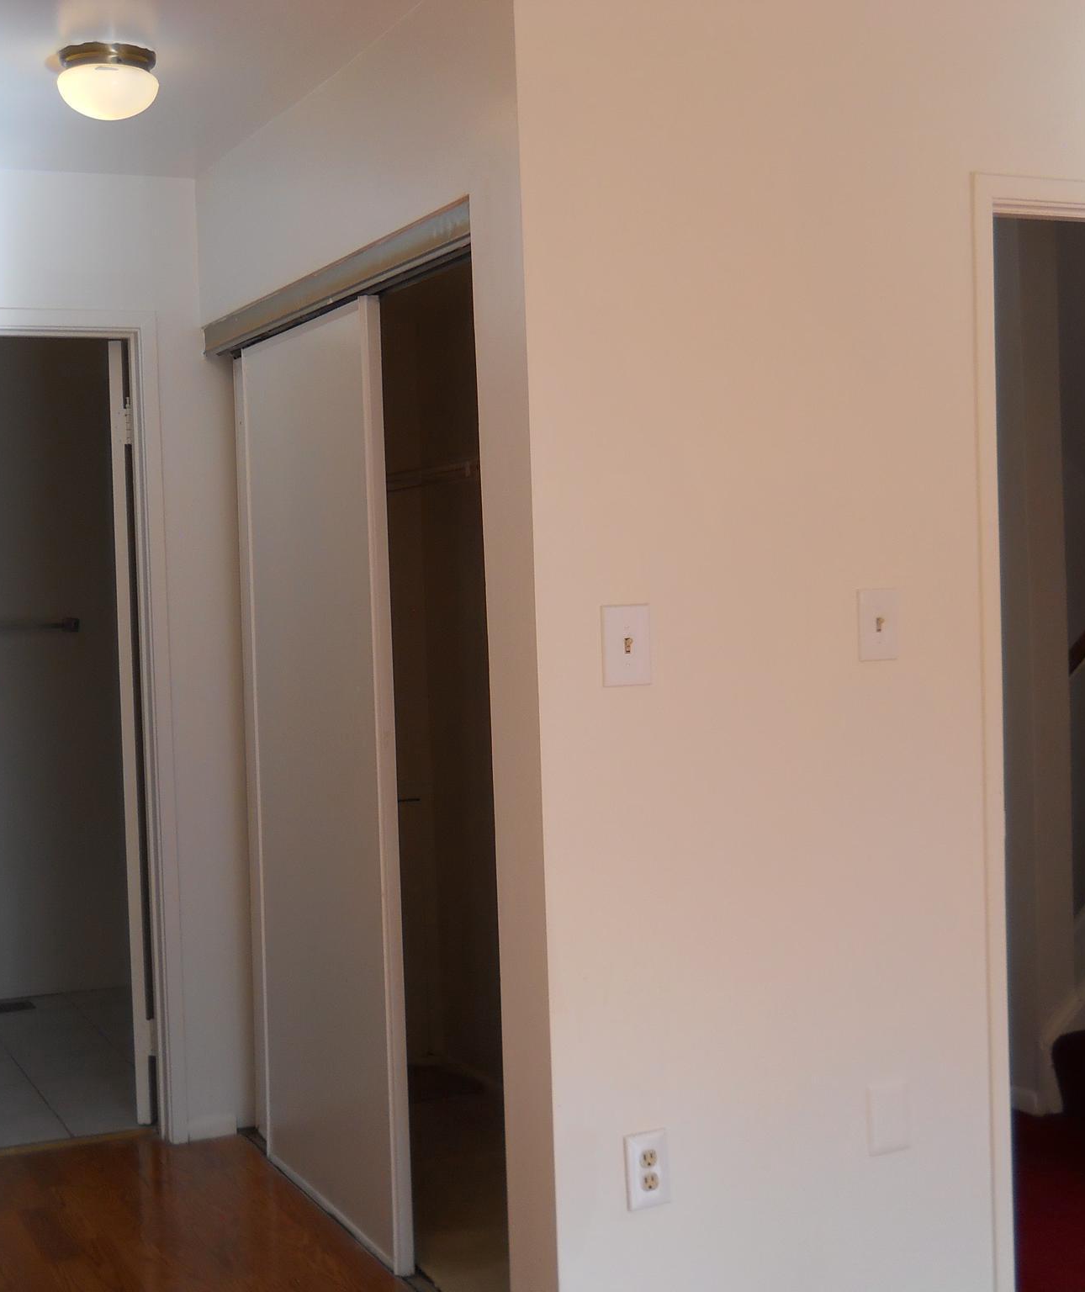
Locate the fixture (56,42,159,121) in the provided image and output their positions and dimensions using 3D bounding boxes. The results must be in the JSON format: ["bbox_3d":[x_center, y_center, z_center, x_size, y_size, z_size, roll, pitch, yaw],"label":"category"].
[{"bbox_3d":[-0.830,-1.072,3.534,0.191,0.118,0.191,-3,3,-26],"label":"fixture"}]

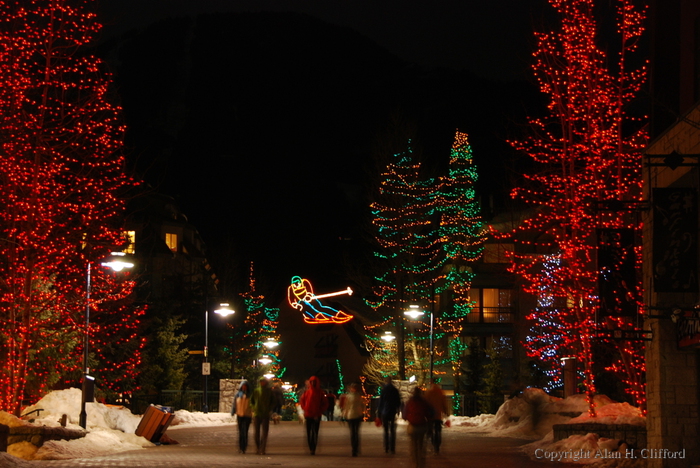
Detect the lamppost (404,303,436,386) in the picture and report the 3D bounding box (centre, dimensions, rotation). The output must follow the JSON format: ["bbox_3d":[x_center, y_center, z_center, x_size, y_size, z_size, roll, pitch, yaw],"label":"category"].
[{"bbox_3d":[3.201,5.781,73.500,1.400,5.100,0.850,1,-6,0],"label":"lamppost"}]

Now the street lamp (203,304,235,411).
[{"bbox_3d":[-6.016,5.696,73.000,1.450,5.150,0.850,1,-6,0],"label":"street lamp"}]

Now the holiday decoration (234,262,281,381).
[{"bbox_3d":[-5.681,5.804,98.000,2.900,8.100,2.900,1,-6,0],"label":"holiday decoration"}]

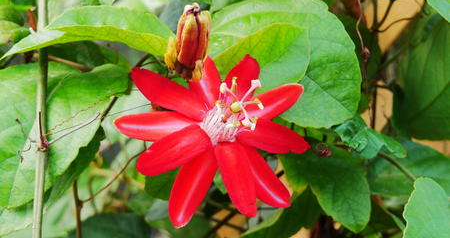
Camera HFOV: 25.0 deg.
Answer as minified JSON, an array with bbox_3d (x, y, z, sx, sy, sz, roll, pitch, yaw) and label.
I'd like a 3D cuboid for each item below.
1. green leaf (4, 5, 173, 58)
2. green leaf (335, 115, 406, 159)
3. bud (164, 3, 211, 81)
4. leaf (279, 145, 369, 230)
[{"bbox_3d":[-0.073,-0.047,0.545,0.090,0.030,0.040,1,7,0],"label":"green leaf"},{"bbox_3d":[0.083,0.010,0.575,0.041,0.025,0.025,1,7,0],"label":"green leaf"},{"bbox_3d":[-0.020,-0.041,0.540,0.023,0.041,0.022,8,6,0],"label":"bud"},{"bbox_3d":[0.058,0.041,0.590,0.053,0.050,0.025,1,7,0],"label":"leaf"}]

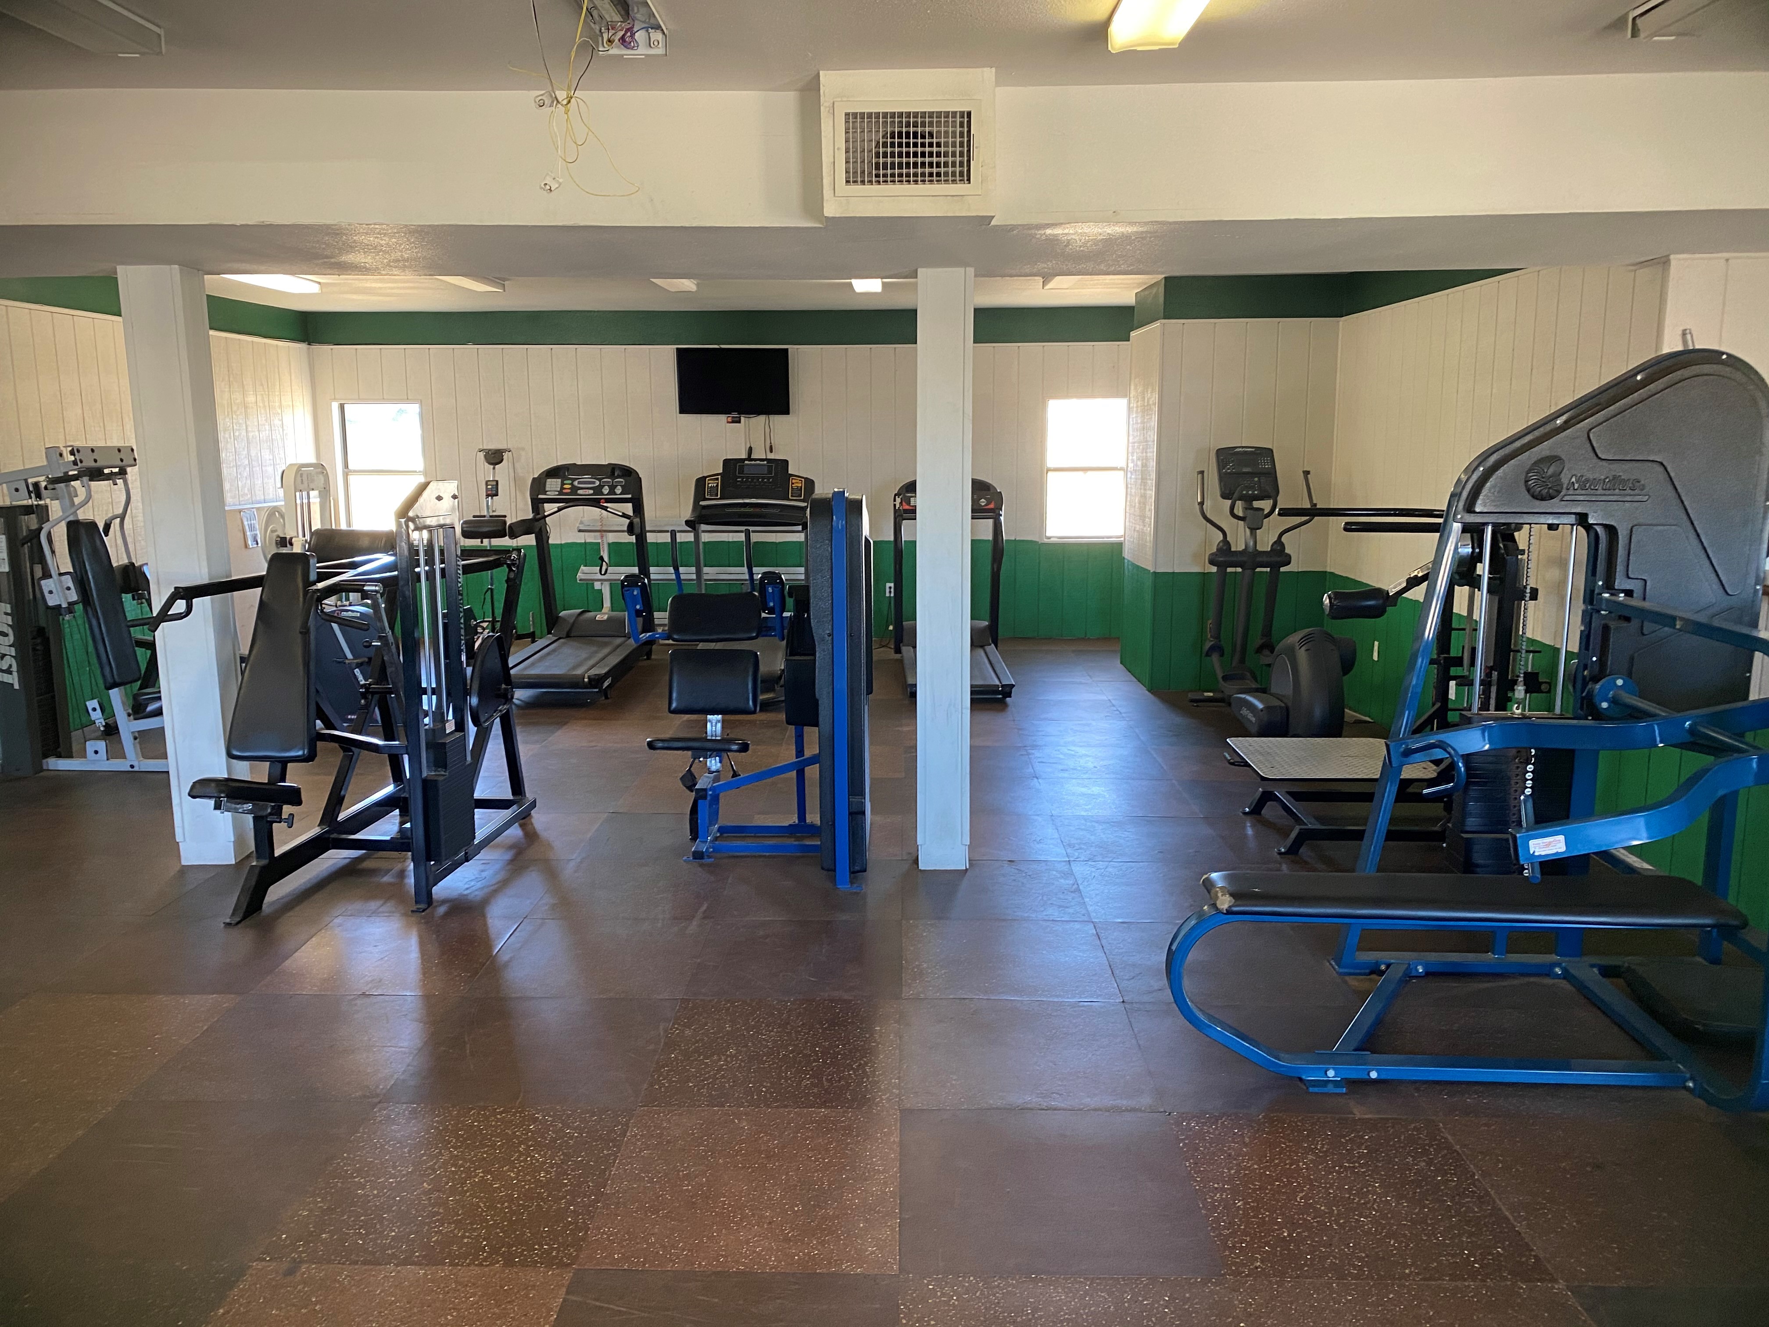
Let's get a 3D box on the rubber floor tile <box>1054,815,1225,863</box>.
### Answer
[{"bbox_3d":[0.990,0.686,5.150,0.610,0.014,0.610,0,10,1],"label":"rubber floor tile"}]

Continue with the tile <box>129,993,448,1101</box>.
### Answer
[{"bbox_3d":[-1.591,1.055,3.667,0.655,0.012,0.655,0,10,1],"label":"tile"}]

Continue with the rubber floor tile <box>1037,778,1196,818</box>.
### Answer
[{"bbox_3d":[1.005,0.584,5.767,0.610,0.012,0.610,0,10,1],"label":"rubber floor tile"}]

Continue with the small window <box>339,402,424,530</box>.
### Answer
[{"bbox_3d":[-3.826,-1.458,10.120,0.650,1.050,0.100,0,10,1],"label":"small window"}]

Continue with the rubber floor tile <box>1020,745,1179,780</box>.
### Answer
[{"bbox_3d":[1.010,0.480,6.344,0.610,0.014,0.610,0,10,1],"label":"rubber floor tile"}]

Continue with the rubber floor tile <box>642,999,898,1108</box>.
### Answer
[{"bbox_3d":[-0.261,0.988,3.384,0.610,0.012,0.610,0,10,1],"label":"rubber floor tile"}]

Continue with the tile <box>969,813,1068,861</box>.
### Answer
[{"bbox_3d":[0.380,0.682,5.160,0.610,0.014,0.610,0,10,1],"label":"tile"}]

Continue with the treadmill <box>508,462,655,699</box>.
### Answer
[{"bbox_3d":[-2.164,-0.642,9.190,0.870,1.460,2.000,0,10,1],"label":"treadmill"}]

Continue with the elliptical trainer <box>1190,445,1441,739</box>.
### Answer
[{"bbox_3d":[2.229,-0.416,7.523,0.720,1.610,1.950,0,10,-1],"label":"elliptical trainer"}]

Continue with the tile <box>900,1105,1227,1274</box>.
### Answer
[{"bbox_3d":[0.338,1.093,2.772,0.610,0.012,0.610,0,10,1],"label":"tile"}]

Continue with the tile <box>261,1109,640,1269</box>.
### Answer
[{"bbox_3d":[-0.879,1.087,2.791,0.610,0.014,0.610,0,10,1],"label":"tile"}]

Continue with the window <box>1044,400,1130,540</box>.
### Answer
[{"bbox_3d":[1.552,-1.473,10.080,0.630,1.050,0.100,0,10,1],"label":"window"}]

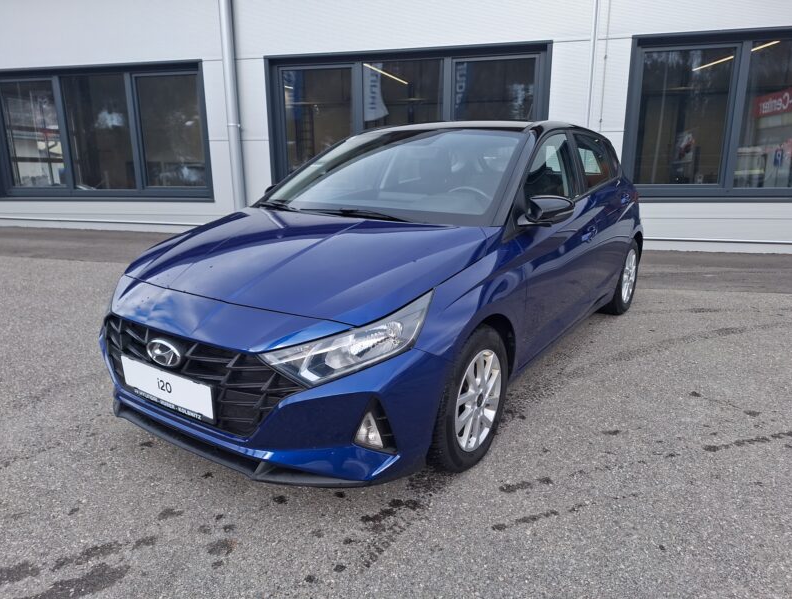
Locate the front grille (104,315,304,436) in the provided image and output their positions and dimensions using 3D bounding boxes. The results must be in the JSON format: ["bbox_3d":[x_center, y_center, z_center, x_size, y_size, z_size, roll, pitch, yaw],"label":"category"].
[{"bbox_3d":[-0.778,0.240,1.934,1.140,0.320,0.160,10,18,34],"label":"front grille"}]

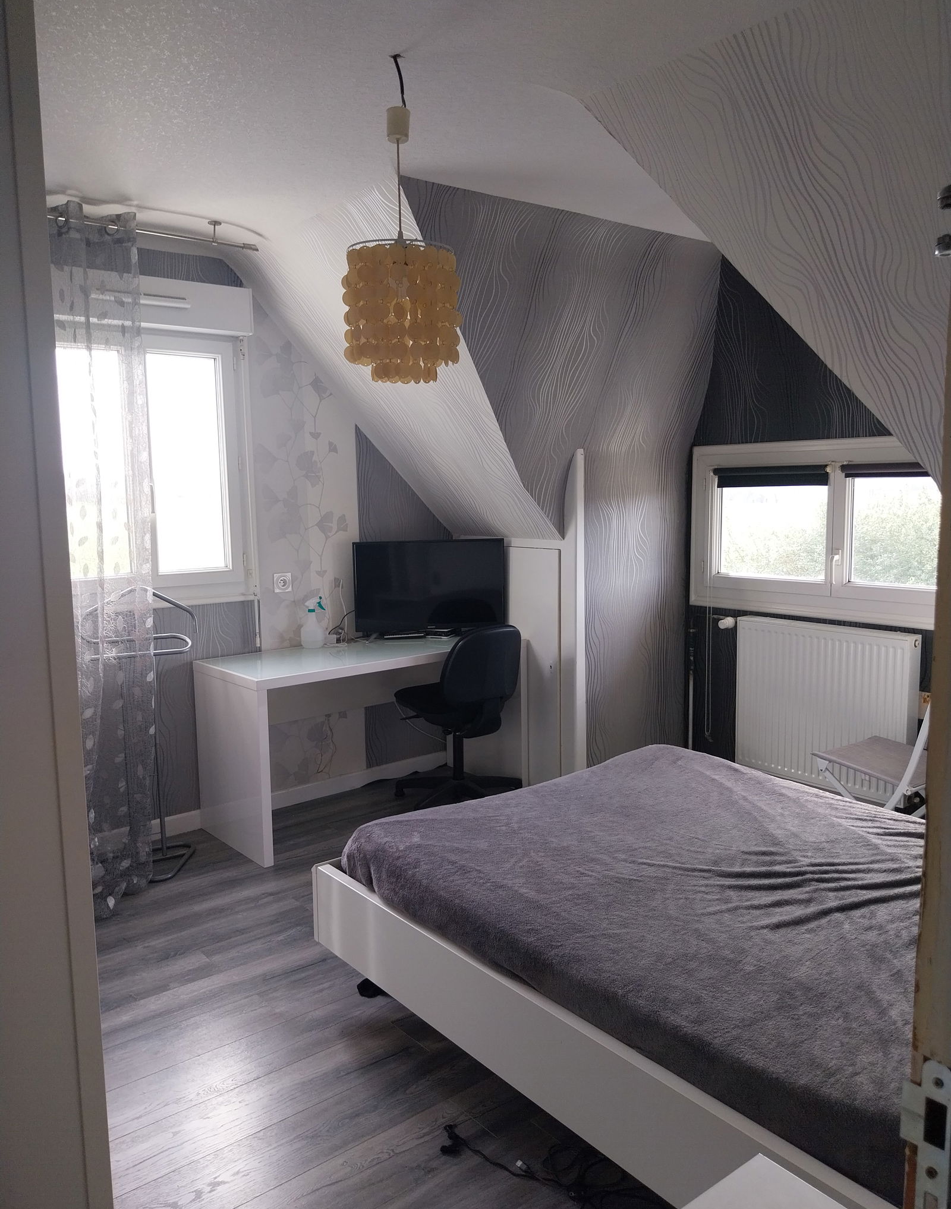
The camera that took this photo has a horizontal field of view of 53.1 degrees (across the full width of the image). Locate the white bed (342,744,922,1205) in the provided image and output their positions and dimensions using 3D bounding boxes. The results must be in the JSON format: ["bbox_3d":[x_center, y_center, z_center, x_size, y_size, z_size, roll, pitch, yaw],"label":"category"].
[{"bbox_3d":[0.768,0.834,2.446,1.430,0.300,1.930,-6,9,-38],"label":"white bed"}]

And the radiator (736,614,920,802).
[{"bbox_3d":[1.449,0.422,3.996,0.105,0.673,0.775,-7,9,-39],"label":"radiator"}]

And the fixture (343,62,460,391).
[{"bbox_3d":[-0.199,-1.007,2.497,0.312,0.806,0.312,-1,7,0],"label":"fixture"}]

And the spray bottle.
[{"bbox_3d":[-0.724,0.081,4.262,0.120,0.236,0.095,-1,7,0],"label":"spray bottle"}]

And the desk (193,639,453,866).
[{"bbox_3d":[-0.466,0.563,4.266,1.380,0.730,0.590,-7,9,-39],"label":"desk"}]

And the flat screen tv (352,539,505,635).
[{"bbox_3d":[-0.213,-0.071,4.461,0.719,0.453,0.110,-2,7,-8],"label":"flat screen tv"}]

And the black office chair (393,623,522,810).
[{"bbox_3d":[-0.056,0.499,4.286,0.560,0.840,0.580,-7,9,-42],"label":"black office chair"}]

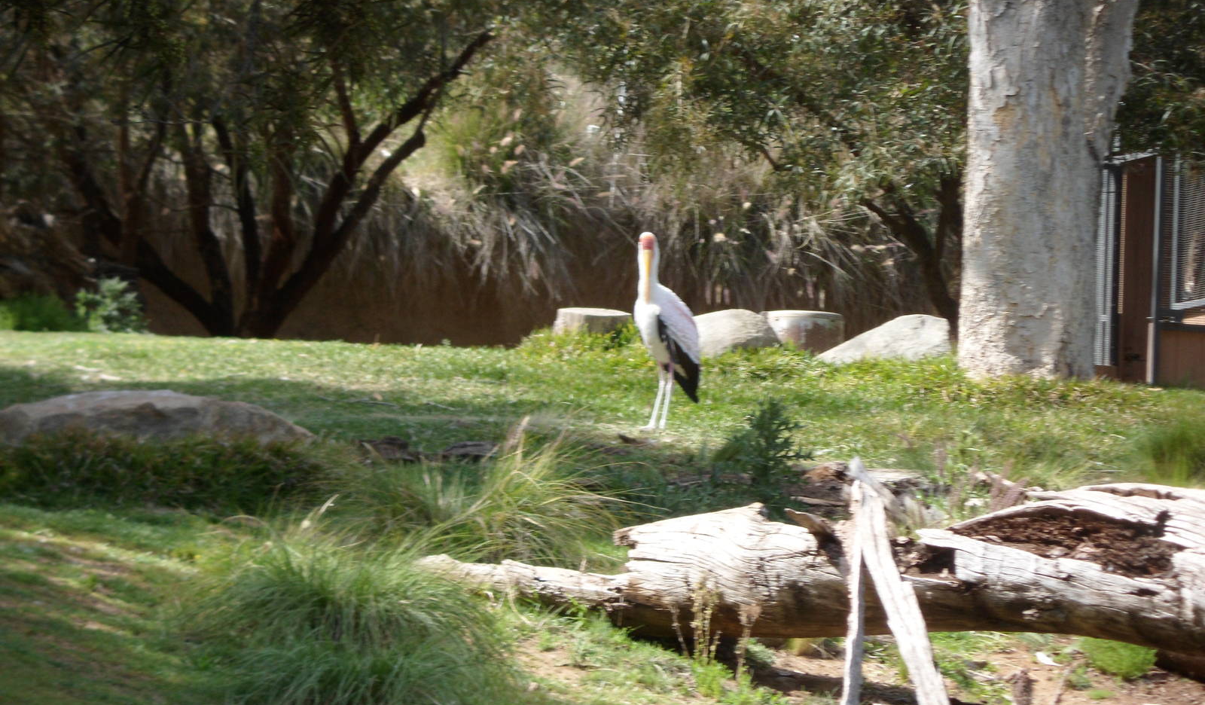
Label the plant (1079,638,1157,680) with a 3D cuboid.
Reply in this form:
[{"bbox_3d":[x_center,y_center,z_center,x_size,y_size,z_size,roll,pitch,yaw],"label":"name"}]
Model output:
[{"bbox_3d":[2.042,1.197,37.300,0.330,0.220,0.300,2,3,0],"label":"plant"}]

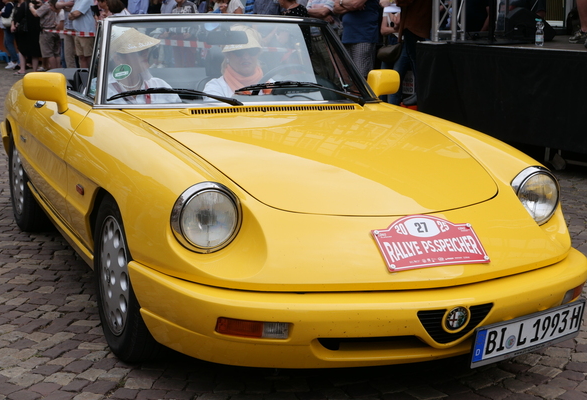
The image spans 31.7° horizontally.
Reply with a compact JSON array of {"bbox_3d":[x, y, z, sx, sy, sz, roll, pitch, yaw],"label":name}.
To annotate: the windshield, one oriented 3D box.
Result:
[{"bbox_3d":[-0.244,-0.608,4.491,1.280,0.470,0.120,-3,-30,-24],"label":"windshield"}]

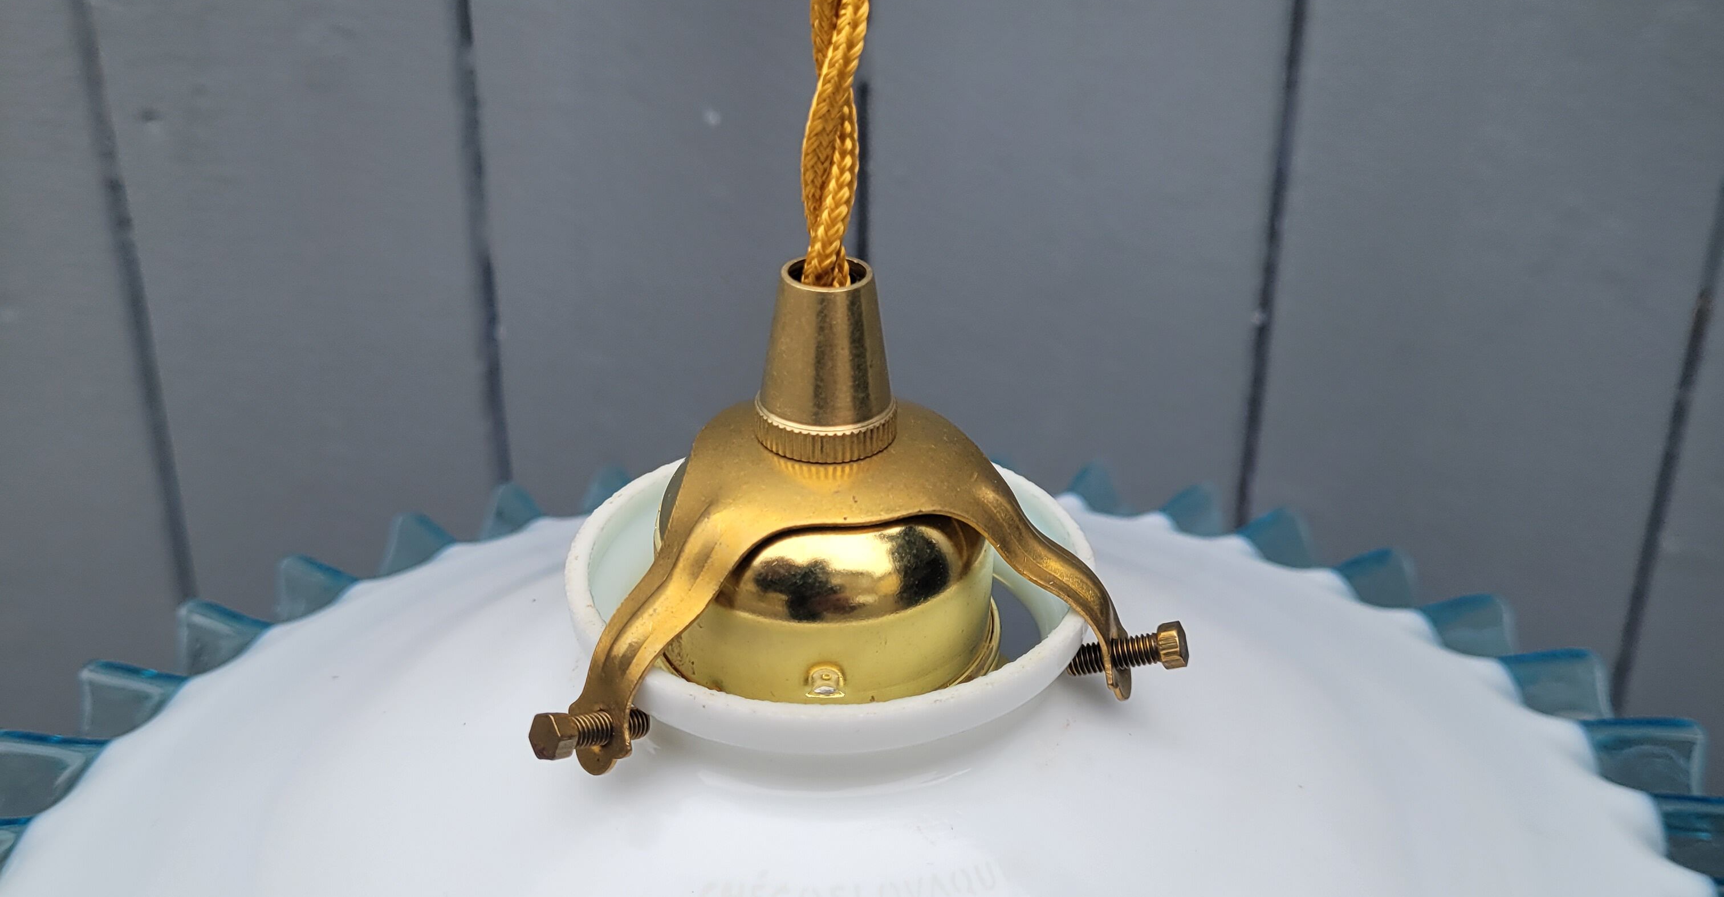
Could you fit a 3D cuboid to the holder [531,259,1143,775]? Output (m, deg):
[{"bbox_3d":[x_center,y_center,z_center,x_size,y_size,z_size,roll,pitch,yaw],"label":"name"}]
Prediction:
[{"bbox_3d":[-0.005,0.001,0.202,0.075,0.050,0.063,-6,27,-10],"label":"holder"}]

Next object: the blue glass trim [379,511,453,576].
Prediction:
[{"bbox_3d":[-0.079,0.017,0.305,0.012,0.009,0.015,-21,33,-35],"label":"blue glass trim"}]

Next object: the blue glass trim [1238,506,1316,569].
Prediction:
[{"bbox_3d":[0.073,0.016,0.304,0.012,0.009,0.015,21,34,37],"label":"blue glass trim"}]

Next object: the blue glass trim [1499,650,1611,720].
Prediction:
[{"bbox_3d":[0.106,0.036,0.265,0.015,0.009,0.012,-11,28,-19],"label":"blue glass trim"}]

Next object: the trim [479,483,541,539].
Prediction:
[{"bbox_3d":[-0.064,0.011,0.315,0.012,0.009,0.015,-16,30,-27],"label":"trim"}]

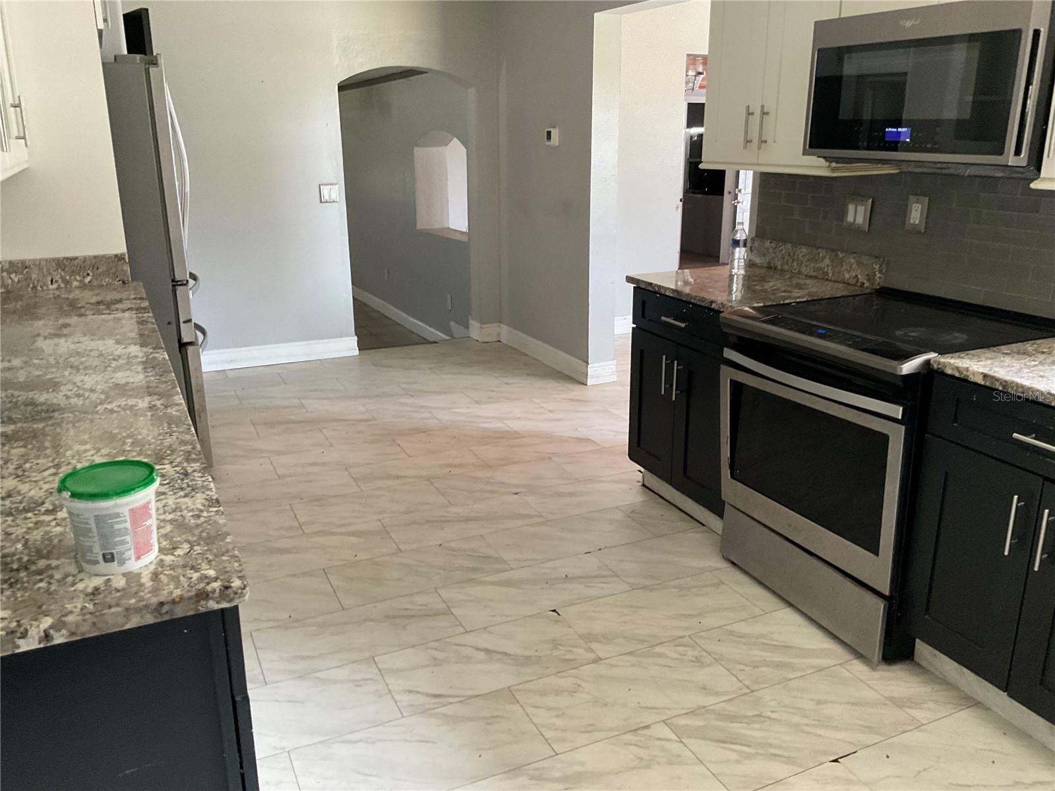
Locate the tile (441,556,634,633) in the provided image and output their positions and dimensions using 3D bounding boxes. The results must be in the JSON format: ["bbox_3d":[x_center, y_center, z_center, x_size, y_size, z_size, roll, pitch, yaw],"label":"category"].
[{"bbox_3d":[0.024,0.668,3.018,0.607,0.010,0.305,-8,19,-23],"label":"tile"}]

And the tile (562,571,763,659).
[{"bbox_3d":[0.434,0.709,2.872,0.607,0.010,0.305,-8,19,-23],"label":"tile"}]

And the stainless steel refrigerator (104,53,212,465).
[{"bbox_3d":[-1.998,-0.573,4.060,0.860,1.800,0.910,-8,19,-23],"label":"stainless steel refrigerator"}]

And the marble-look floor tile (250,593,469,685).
[{"bbox_3d":[-0.530,0.748,2.776,0.607,0.010,0.305,-8,19,-23],"label":"marble-look floor tile"}]

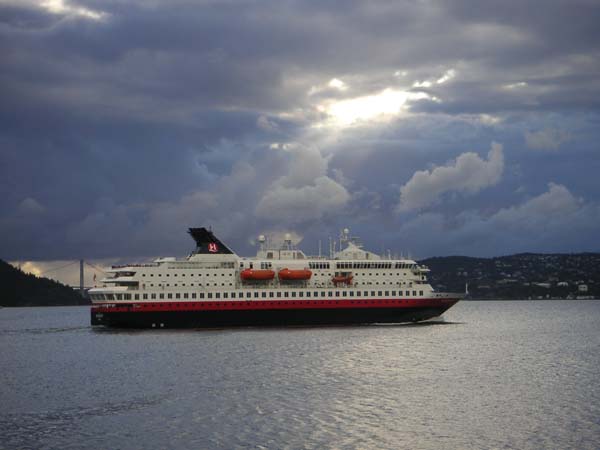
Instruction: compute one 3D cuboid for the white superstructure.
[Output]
[{"bbox_3d":[-6.543,12.126,421.644,113.500,21.800,19.500,1,-3,-27],"label":"white superstructure"}]

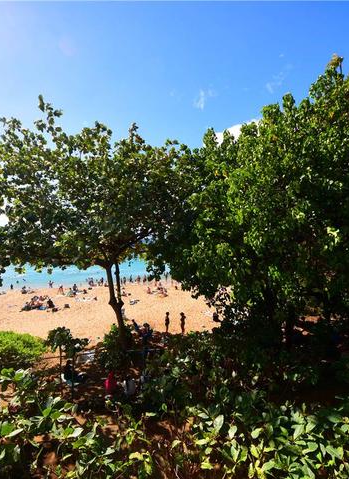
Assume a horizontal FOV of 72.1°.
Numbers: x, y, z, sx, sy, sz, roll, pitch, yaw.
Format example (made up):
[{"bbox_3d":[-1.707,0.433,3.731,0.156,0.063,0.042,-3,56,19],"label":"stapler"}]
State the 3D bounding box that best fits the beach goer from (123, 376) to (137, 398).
[{"bbox_3d":[-1.790,5.961,9.750,0.520,0.840,0.660,0,-2,-11],"label":"beach goer"}]

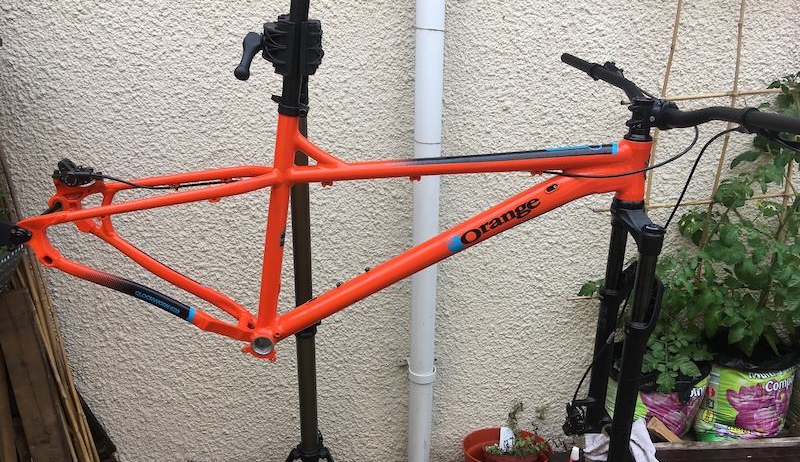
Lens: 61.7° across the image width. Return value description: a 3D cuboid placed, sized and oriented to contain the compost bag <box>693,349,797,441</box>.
[{"bbox_3d":[1.008,0.432,1.960,0.245,0.230,0.240,-5,21,-16],"label":"compost bag"}]

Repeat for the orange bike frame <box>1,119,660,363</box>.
[{"bbox_3d":[-0.094,0.009,1.226,1.090,0.458,0.168,-1,20,-4],"label":"orange bike frame"}]

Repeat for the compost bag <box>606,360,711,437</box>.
[{"bbox_3d":[0.736,0.445,1.946,0.250,0.210,0.240,-5,21,-16],"label":"compost bag"}]

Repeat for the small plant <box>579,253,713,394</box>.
[{"bbox_3d":[0.677,0.248,1.840,0.360,0.360,0.290,-1,20,-5],"label":"small plant"}]

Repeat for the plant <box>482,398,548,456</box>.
[{"bbox_3d":[0.326,0.547,1.893,0.180,0.180,0.160,-1,20,-5],"label":"plant"}]

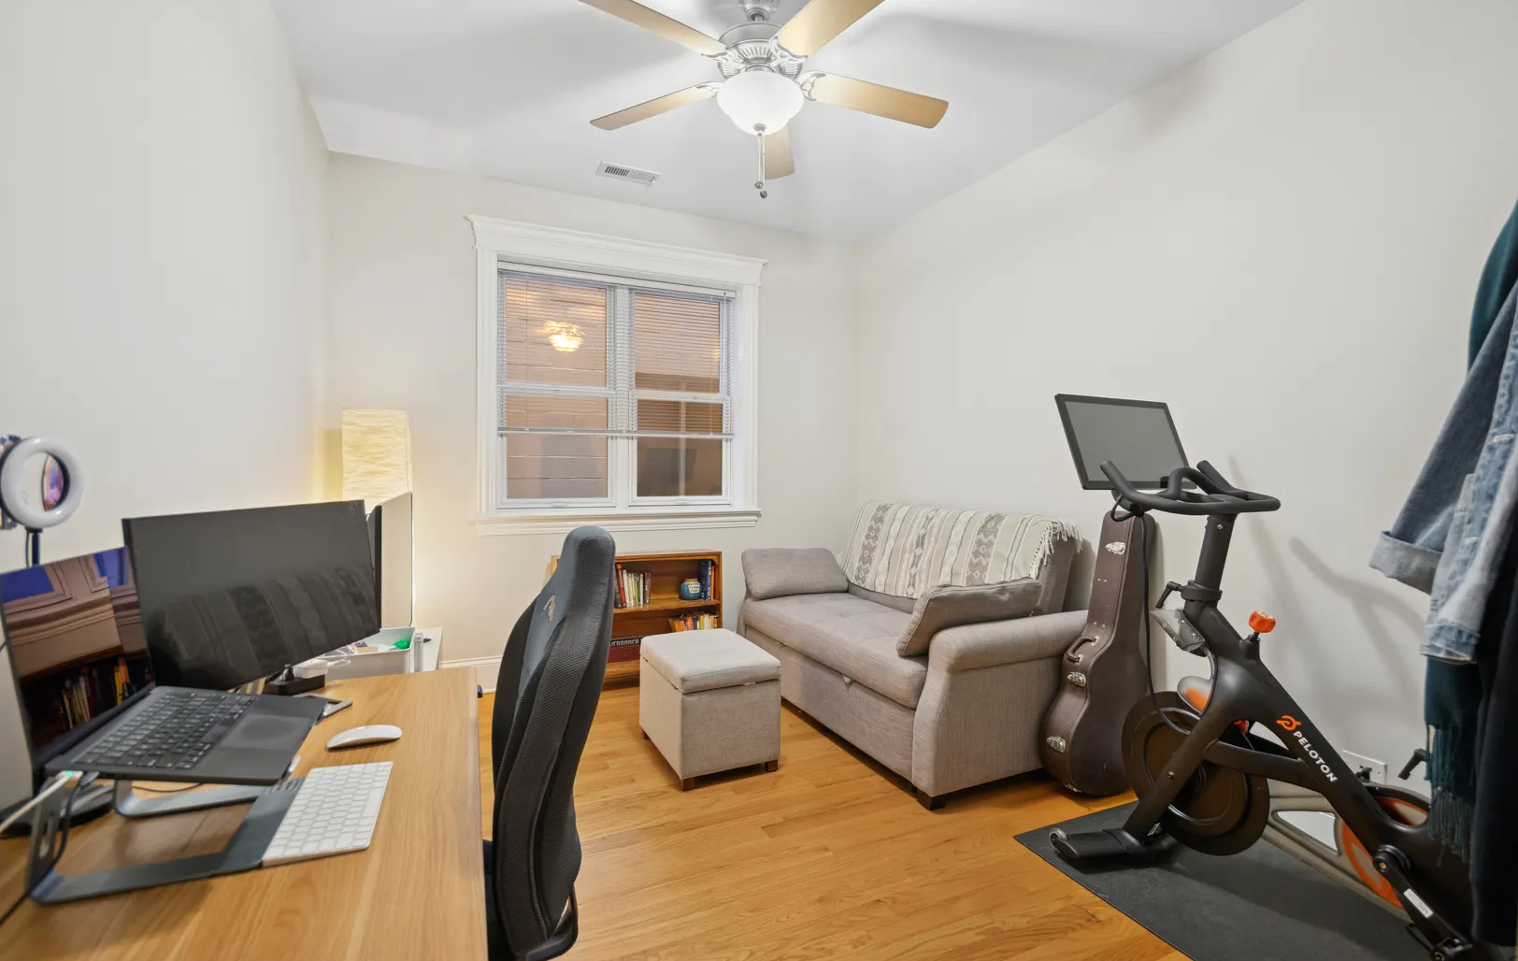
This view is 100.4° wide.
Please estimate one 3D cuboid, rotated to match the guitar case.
[{"bbox_3d":[1.367,0.663,2.474,0.421,1.075,0.136,13,-3,-22],"label":"guitar case"}]

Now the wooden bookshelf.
[{"bbox_3d":[-0.684,0.779,3.620,0.929,0.738,0.206,0,2,-22],"label":"wooden bookshelf"}]

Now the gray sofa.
[{"bbox_3d":[0.665,0.671,3.245,0.949,0.989,1.737,0,2,-26],"label":"gray sofa"}]

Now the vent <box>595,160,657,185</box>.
[{"bbox_3d":[-0.673,-1.597,3.299,0.308,0.020,0.154,0,2,-26],"label":"vent"}]

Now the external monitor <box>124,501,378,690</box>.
[{"bbox_3d":[-1.090,0.245,1.407,0.060,0.364,0.592,-7,1,4],"label":"external monitor"}]

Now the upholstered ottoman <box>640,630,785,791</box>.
[{"bbox_3d":[-0.225,0.949,2.719,0.416,0.449,0.562,0,2,-26],"label":"upholstered ottoman"}]

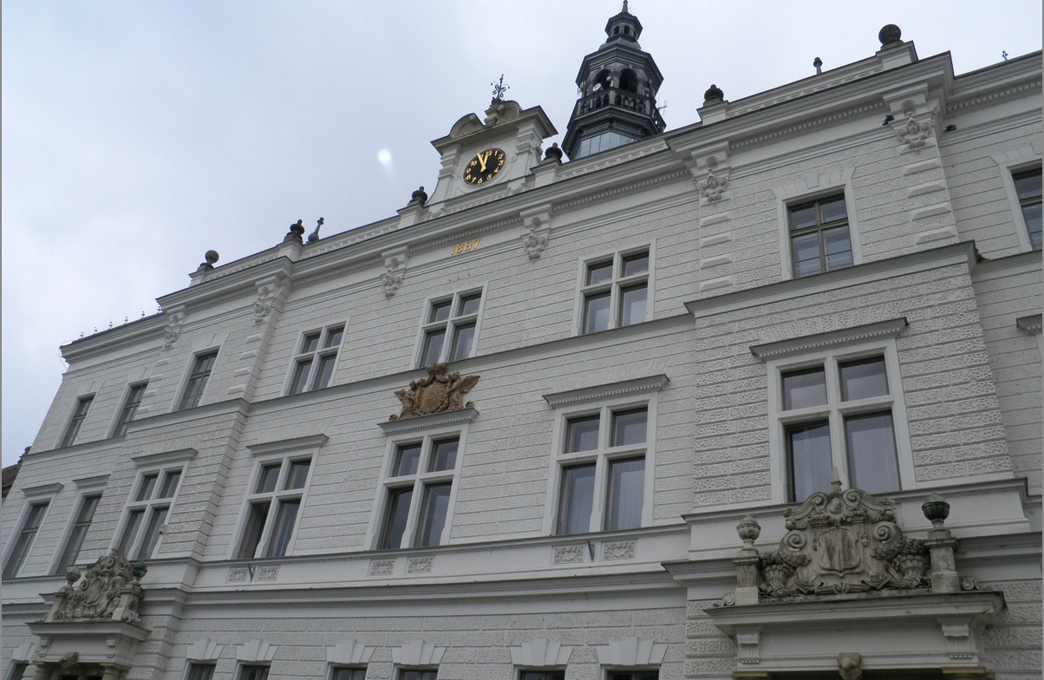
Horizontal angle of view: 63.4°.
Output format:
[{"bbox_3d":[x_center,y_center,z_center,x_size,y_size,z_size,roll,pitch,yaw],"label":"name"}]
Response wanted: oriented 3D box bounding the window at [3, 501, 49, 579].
[{"bbox_3d":[-15.301,6.238,26.001,1.120,2.619,0.189,-12,-38,28],"label":"window"}]

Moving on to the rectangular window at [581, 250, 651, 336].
[{"bbox_3d":[2.101,-0.986,18.738,1.606,2.025,0.216,-12,-38,28],"label":"rectangular window"}]

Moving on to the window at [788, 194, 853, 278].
[{"bbox_3d":[5.803,-2.004,16.418,1.123,1.998,0.189,-12,-38,28],"label":"window"}]

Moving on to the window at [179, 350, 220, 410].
[{"bbox_3d":[-9.220,1.173,24.064,1.117,2.035,0.200,-12,-38,28],"label":"window"}]

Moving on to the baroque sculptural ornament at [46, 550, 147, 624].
[{"bbox_3d":[-10.377,6.080,20.959,3.105,1.849,0.405,-12,-38,28],"label":"baroque sculptural ornament"}]

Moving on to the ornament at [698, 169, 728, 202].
[{"bbox_3d":[4.061,-3.287,17.969,0.689,0.985,0.324,-12,-37,29],"label":"ornament"}]

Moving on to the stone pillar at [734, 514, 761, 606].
[{"bbox_3d":[3.543,3.453,13.149,0.425,1.593,0.425,-12,-37,29],"label":"stone pillar"}]

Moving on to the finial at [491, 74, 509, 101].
[{"bbox_3d":[-0.631,-7.779,25.931,0.702,1.148,0.607,-12,-37,29],"label":"finial"}]

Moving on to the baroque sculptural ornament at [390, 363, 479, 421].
[{"bbox_3d":[-1.960,1.161,19.307,2.381,1.383,0.319,-12,-38,28],"label":"baroque sculptural ornament"}]

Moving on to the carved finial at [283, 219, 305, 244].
[{"bbox_3d":[-7.177,-3.417,26.631,0.440,0.920,0.440,6,-33,4],"label":"carved finial"}]

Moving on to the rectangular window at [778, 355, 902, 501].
[{"bbox_3d":[5.175,1.421,13.842,1.818,2.594,0.200,-12,-38,28],"label":"rectangular window"}]

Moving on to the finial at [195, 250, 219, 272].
[{"bbox_3d":[-10.615,-2.609,28.629,0.540,1.080,0.540,-12,-37,29],"label":"finial"}]

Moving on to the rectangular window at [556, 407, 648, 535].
[{"bbox_3d":[1.553,2.471,16.245,1.875,2.607,0.199,-12,-38,28],"label":"rectangular window"}]

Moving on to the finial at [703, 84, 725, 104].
[{"bbox_3d":[4.550,-5.726,19.951,0.499,0.945,0.499,-12,-37,29],"label":"finial"}]

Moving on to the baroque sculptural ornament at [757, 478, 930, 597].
[{"bbox_3d":[4.547,2.823,12.352,2.328,1.875,0.359,-12,-38,28],"label":"baroque sculptural ornament"}]

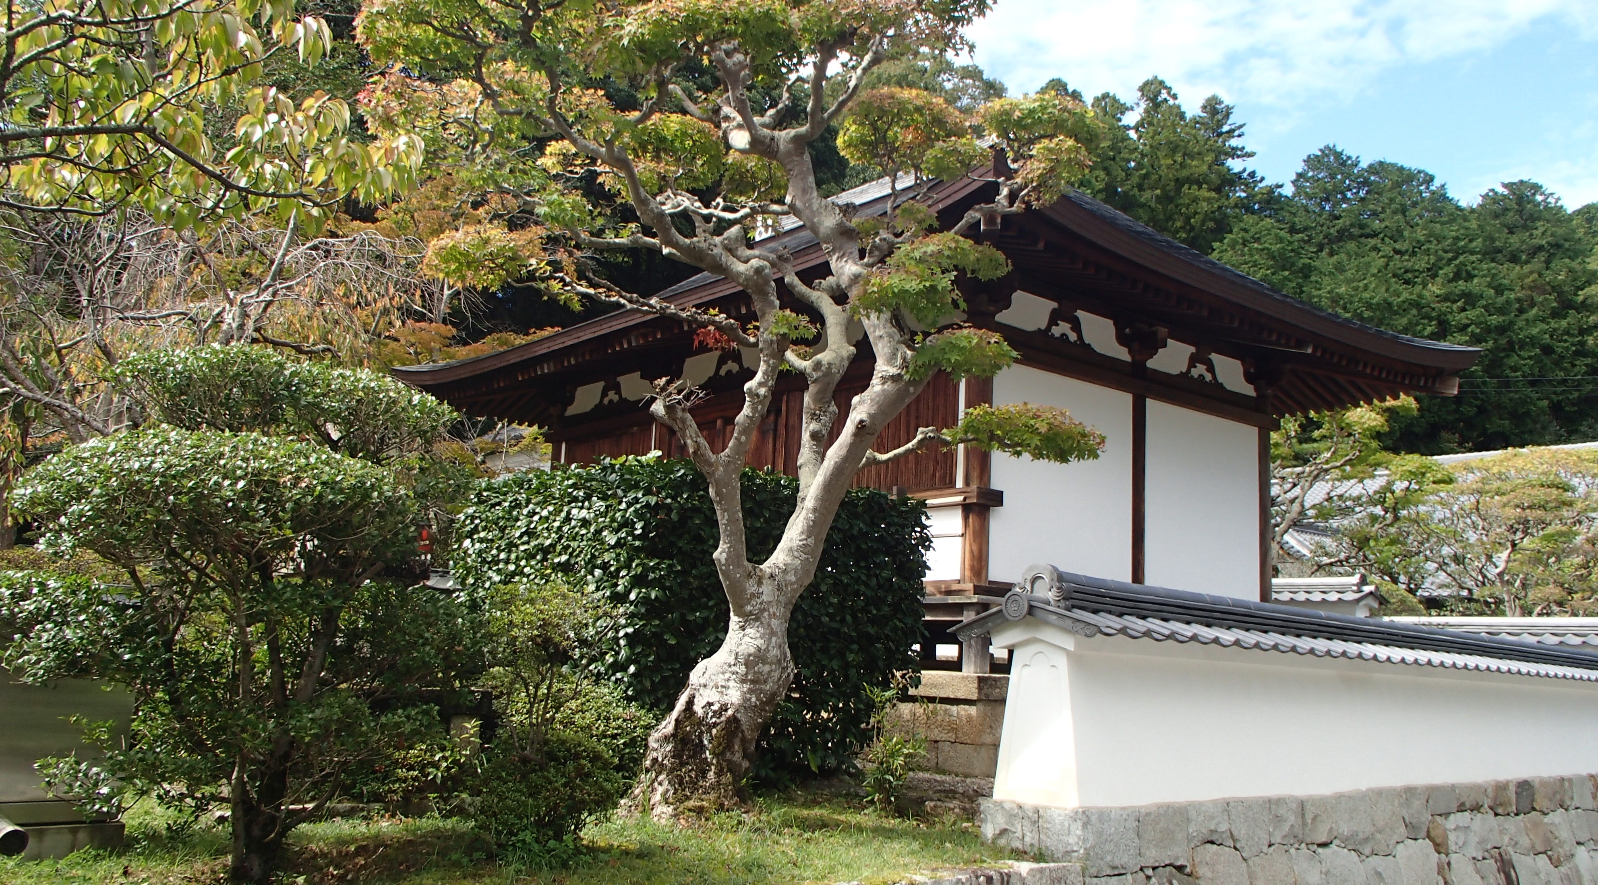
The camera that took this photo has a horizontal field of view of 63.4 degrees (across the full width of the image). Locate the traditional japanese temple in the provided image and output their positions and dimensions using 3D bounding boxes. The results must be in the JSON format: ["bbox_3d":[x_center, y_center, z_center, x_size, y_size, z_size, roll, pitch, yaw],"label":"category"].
[{"bbox_3d":[0.983,-0.343,16.833,8.100,6.660,11.730,11,-12,-37],"label":"traditional japanese temple"}]

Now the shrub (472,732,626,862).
[{"bbox_3d":[-1.123,1.552,5.863,0.700,0.560,0.660,3,-10,0],"label":"shrub"}]

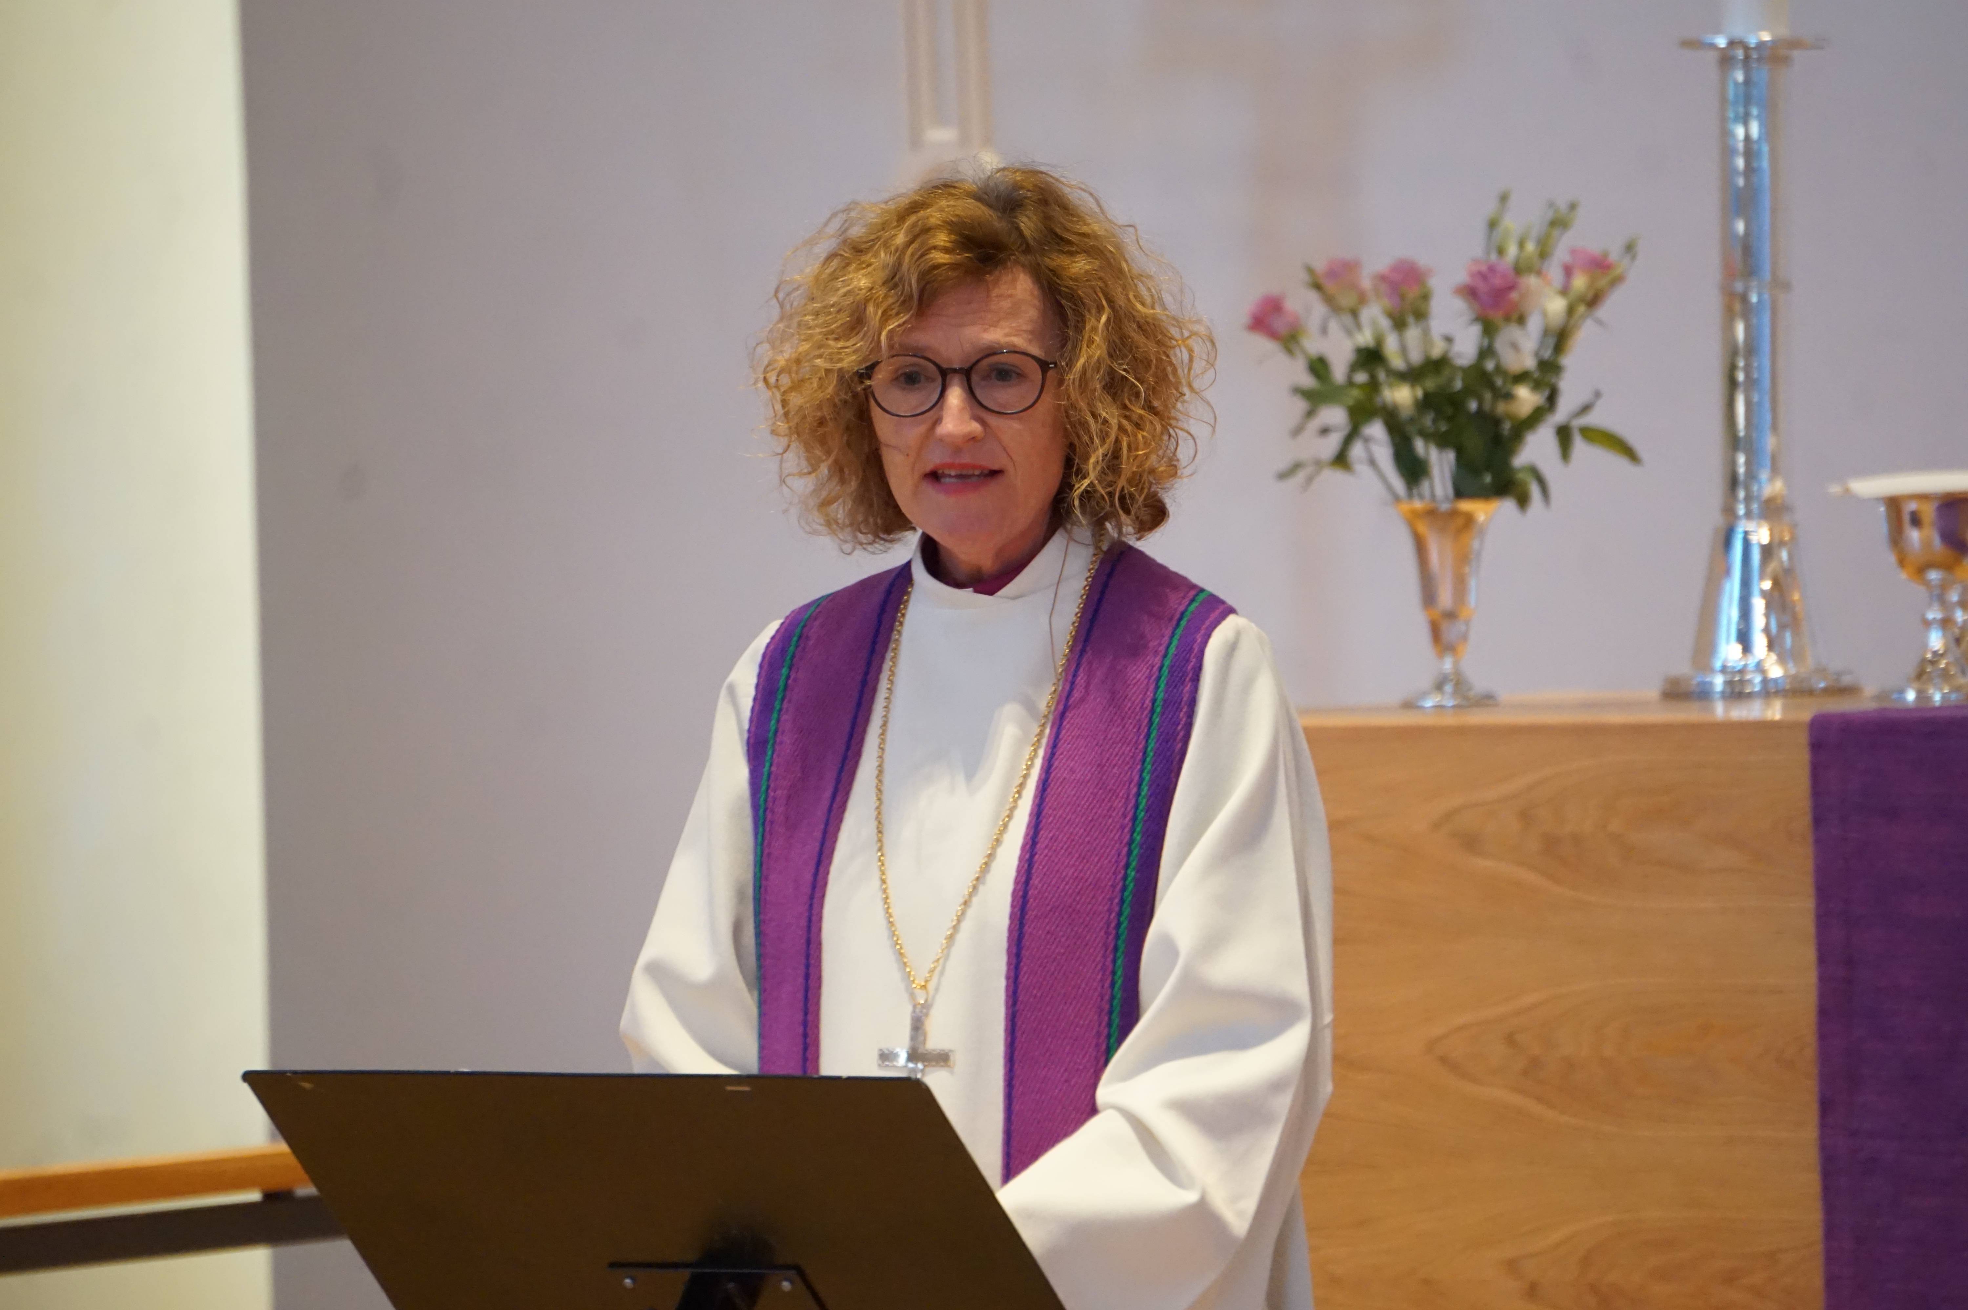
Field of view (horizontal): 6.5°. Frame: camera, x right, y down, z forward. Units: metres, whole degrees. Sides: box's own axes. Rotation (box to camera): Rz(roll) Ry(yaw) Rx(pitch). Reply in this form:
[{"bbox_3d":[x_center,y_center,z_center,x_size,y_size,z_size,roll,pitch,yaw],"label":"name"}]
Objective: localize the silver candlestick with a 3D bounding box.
[{"bbox_3d":[0.599,-0.222,13.300,0.150,0.512,0.150,-1,2,12],"label":"silver candlestick"}]

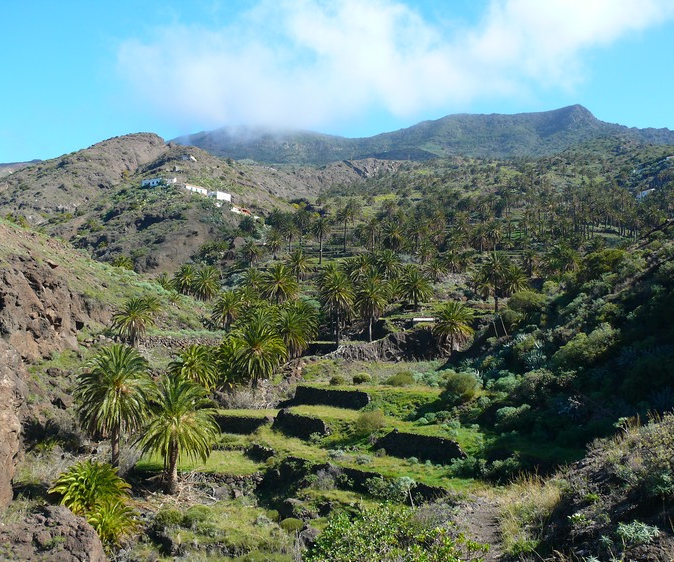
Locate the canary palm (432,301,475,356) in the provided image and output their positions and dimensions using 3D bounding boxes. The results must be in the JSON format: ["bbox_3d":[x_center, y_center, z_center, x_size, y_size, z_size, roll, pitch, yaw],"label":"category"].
[{"bbox_3d":[18.900,7.540,123.000,6.810,8.760,6.810,0,3,0],"label":"canary palm"}]

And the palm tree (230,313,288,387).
[{"bbox_3d":[-8.180,7.390,80.000,6.120,8.130,5.940,0,0,0],"label":"palm tree"}]

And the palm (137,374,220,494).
[{"bbox_3d":[-11.710,11.340,56.000,6.200,8.860,6.020,0,0,0],"label":"palm"}]

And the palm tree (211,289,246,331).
[{"bbox_3d":[-20.896,5.308,145.000,6.216,7.555,6.216,0,-2,0],"label":"palm tree"}]

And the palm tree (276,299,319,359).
[{"bbox_3d":[-5.925,7.229,113.000,6.186,8.645,6.186,0,-2,0],"label":"palm tree"}]

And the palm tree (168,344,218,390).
[{"bbox_3d":[-17.983,11.278,95.000,6.266,6.391,6.266,0,-2,0],"label":"palm tree"}]

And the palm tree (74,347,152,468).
[{"bbox_3d":[-20.540,11.500,70.000,7.390,11.270,7.390,0,3,0],"label":"palm tree"}]

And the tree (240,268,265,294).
[{"bbox_3d":[-16.080,0.390,146.000,5.780,6.360,5.600,0,0,0],"label":"tree"}]

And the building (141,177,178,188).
[{"bbox_3d":[-82.410,-45.480,350.000,15.500,4.800,7.500,0,0,12],"label":"building"}]

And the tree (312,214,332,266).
[{"bbox_3d":[-5.009,-13.331,245.000,6.787,15.997,6.787,0,-2,0],"label":"tree"}]

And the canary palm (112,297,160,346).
[{"bbox_3d":[-30.060,6.060,112.000,6.800,7.240,6.800,0,3,0],"label":"canary palm"}]

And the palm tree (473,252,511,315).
[{"bbox_3d":[32.200,0.310,155.000,6.540,12.270,6.540,0,3,0],"label":"palm tree"}]

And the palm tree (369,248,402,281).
[{"bbox_3d":[10.090,-2.770,150.000,6.130,7.320,5.950,0,0,0],"label":"palm tree"}]

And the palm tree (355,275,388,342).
[{"bbox_3d":[6.460,5.150,142.000,6.370,12.740,6.370,0,3,0],"label":"palm tree"}]

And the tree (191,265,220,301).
[{"bbox_3d":[-30.760,0.470,178.000,6.810,8.220,6.810,0,3,0],"label":"tree"}]

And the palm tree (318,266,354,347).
[{"bbox_3d":[-0.045,4.733,138.000,6.280,14.381,6.280,0,-2,0],"label":"palm tree"}]

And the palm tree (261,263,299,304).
[{"bbox_3d":[-9.250,0.560,122.000,6.120,7.080,5.930,0,0,0],"label":"palm tree"}]

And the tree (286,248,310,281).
[{"bbox_3d":[-10.091,-4.089,200.000,6.200,8.442,6.200,0,-2,0],"label":"tree"}]

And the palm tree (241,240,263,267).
[{"bbox_3d":[-25.940,-8.116,230.000,6.675,8.040,6.675,0,-2,0],"label":"palm tree"}]

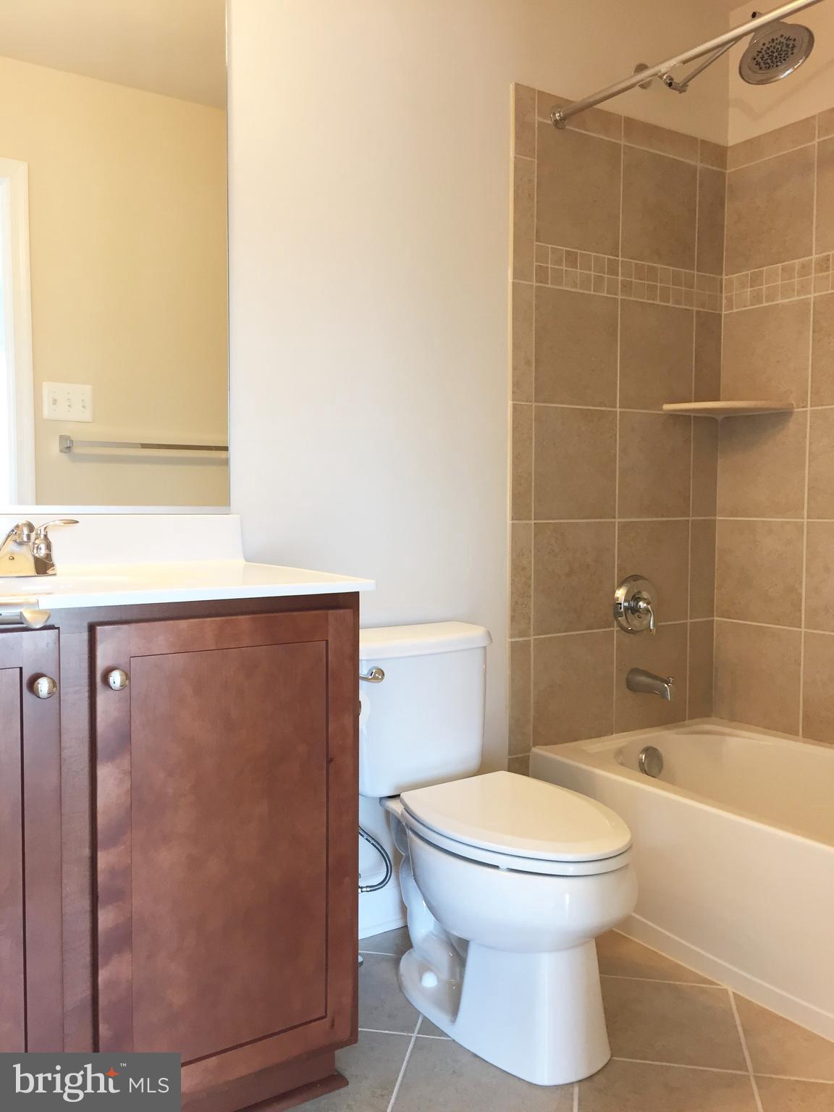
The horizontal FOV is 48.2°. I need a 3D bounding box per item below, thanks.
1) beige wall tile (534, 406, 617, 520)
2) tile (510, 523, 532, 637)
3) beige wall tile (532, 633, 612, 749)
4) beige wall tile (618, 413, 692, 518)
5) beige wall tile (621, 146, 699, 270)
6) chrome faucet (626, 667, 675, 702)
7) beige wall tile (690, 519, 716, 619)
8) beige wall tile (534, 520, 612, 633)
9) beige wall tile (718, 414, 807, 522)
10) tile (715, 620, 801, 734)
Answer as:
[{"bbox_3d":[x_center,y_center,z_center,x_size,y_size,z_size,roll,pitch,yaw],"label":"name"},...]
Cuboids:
[{"bbox_3d":[0.429,-0.247,2.514,0.298,0.302,0.010,-2,5,-33],"label":"beige wall tile"},{"bbox_3d":[0.271,0.065,2.434,0.071,0.303,0.010,-2,5,-33],"label":"tile"},{"bbox_3d":[0.435,0.369,2.595,0.302,0.304,0.010,-3,5,-33],"label":"beige wall tile"},{"bbox_3d":[0.694,-0.262,2.718,0.304,0.305,0.010,-3,5,-33],"label":"beige wall tile"},{"bbox_3d":[0.695,-0.988,2.668,0.304,0.307,0.010,-3,5,-33],"label":"beige wall tile"},{"bbox_3d":[0.661,0.361,2.618,0.064,0.070,0.137,-2,5,-33],"label":"chrome faucet"},{"bbox_3d":[0.864,0.040,2.814,0.120,0.303,0.010,-2,5,-33],"label":"beige wall tile"},{"bbox_3d":[0.431,0.059,2.547,0.304,0.304,0.010,-3,5,-33],"label":"beige wall tile"},{"bbox_3d":[1.002,-0.259,2.700,0.010,0.302,0.295,-2,5,-33],"label":"beige wall tile"},{"bbox_3d":[1.008,0.351,2.759,0.010,0.303,0.296,-3,5,-33],"label":"tile"}]

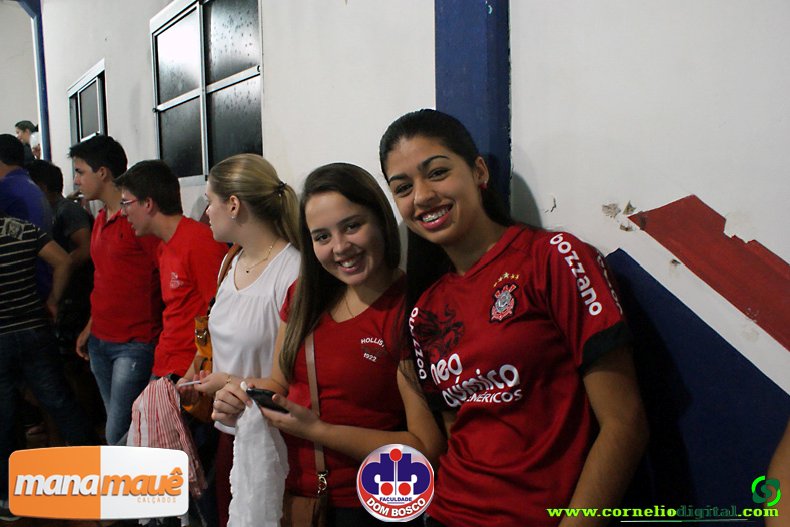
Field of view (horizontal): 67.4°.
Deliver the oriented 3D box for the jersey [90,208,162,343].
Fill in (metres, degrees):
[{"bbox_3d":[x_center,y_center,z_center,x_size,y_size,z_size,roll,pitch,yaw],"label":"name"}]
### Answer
[{"bbox_3d":[-1.060,0.040,2.420,0.410,0.580,0.260,4,8,29],"label":"jersey"}]

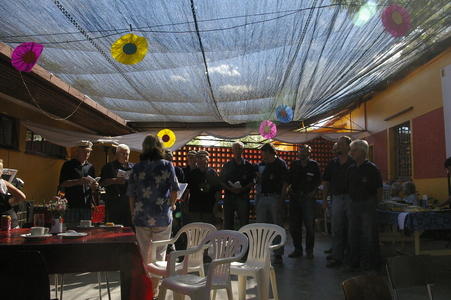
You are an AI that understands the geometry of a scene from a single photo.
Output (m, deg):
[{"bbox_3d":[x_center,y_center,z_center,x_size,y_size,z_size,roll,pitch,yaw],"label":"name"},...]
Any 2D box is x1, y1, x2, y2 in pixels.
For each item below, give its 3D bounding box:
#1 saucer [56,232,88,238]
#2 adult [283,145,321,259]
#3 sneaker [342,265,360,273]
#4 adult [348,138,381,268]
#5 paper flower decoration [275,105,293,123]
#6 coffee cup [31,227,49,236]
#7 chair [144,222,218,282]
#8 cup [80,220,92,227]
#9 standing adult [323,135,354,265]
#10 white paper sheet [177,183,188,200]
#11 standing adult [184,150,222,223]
[{"bbox_3d":[-1.005,0.551,2.468,0.205,0.025,0.205,1,-6,0],"label":"saucer"},{"bbox_3d":[1.215,0.804,6.018,0.560,1.760,0.380,-1,-6,20],"label":"adult"},{"bbox_3d":[1.661,1.562,4.950,0.280,0.100,0.110,5,-7,-38],"label":"sneaker"},{"bbox_3d":[1.889,0.726,5.103,0.480,1.730,0.330,-6,-8,44],"label":"adult"},{"bbox_3d":[1.128,-0.706,7.300,0.360,0.360,0.060,0,-6,3],"label":"paper flower decoration"},{"bbox_3d":[-1.212,0.524,2.444,0.110,0.060,0.085,1,-6,0],"label":"coffee cup"},{"bbox_3d":[-0.397,1.015,3.207,0.550,0.770,0.550,6,-8,-43],"label":"chair"},{"bbox_3d":[-1.055,0.559,2.850,0.095,0.058,0.080,0,-6,0],"label":"cup"},{"bbox_3d":[1.596,0.714,5.235,0.480,1.780,0.330,-5,-8,43],"label":"standing adult"},{"bbox_3d":[-0.522,0.437,4.000,0.210,0.010,0.290,0,38,25],"label":"white paper sheet"},{"bbox_3d":[-0.325,0.805,5.547,0.520,1.660,0.340,-2,-6,17],"label":"standing adult"}]

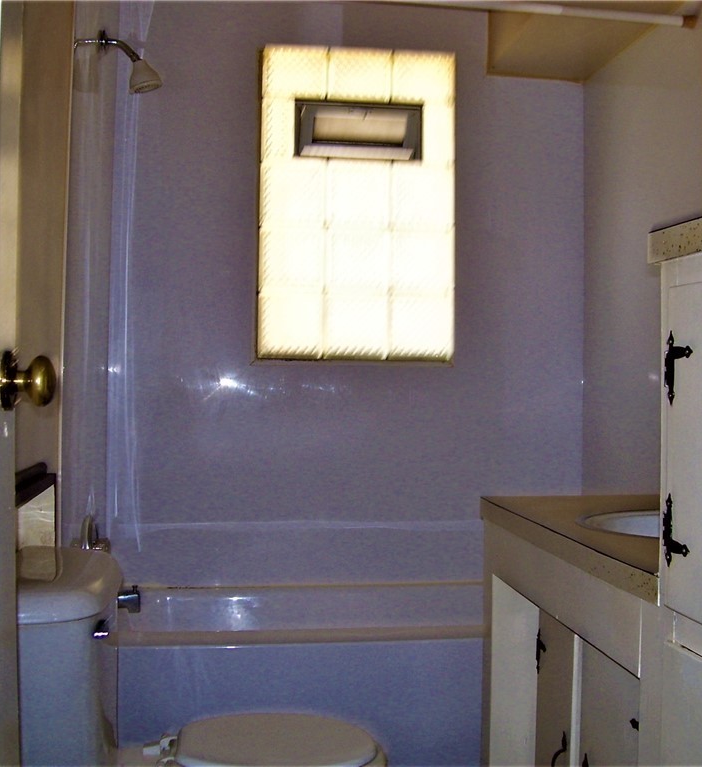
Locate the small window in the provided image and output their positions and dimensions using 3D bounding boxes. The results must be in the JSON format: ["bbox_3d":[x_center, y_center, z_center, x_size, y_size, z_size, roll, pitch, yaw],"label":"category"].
[{"bbox_3d":[0.018,-0.557,3.349,0.616,0.975,0.090,1,0,-8],"label":"small window"}]

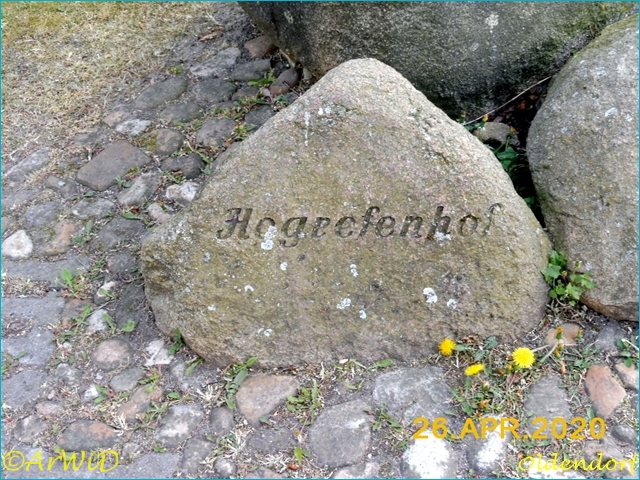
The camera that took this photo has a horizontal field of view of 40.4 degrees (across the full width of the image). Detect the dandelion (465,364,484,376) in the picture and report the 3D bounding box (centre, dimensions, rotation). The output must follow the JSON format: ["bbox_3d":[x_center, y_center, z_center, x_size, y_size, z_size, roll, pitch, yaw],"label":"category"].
[{"bbox_3d":[0.302,0.255,1.700,0.039,0.015,0.039,-16,12,13],"label":"dandelion"}]

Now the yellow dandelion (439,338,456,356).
[{"bbox_3d":[0.257,0.216,1.750,0.036,0.020,0.036,-4,49,4],"label":"yellow dandelion"}]

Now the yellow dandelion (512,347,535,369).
[{"bbox_3d":[0.403,0.233,1.720,0.043,0.020,0.043,0,53,0],"label":"yellow dandelion"}]

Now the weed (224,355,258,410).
[{"bbox_3d":[-0.158,0.280,1.710,0.064,0.045,0.090,0,40,0],"label":"weed"}]

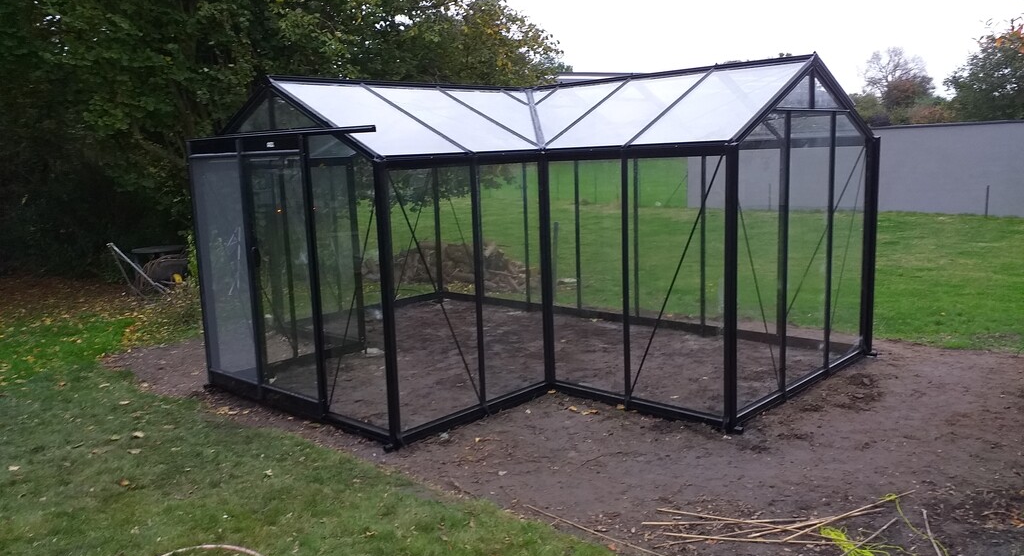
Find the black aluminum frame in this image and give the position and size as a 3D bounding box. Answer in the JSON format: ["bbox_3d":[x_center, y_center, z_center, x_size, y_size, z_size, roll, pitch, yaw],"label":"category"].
[{"bbox_3d":[-0.327,-0.459,6.908,5.324,2.342,3.920,6,11,43],"label":"black aluminum frame"}]

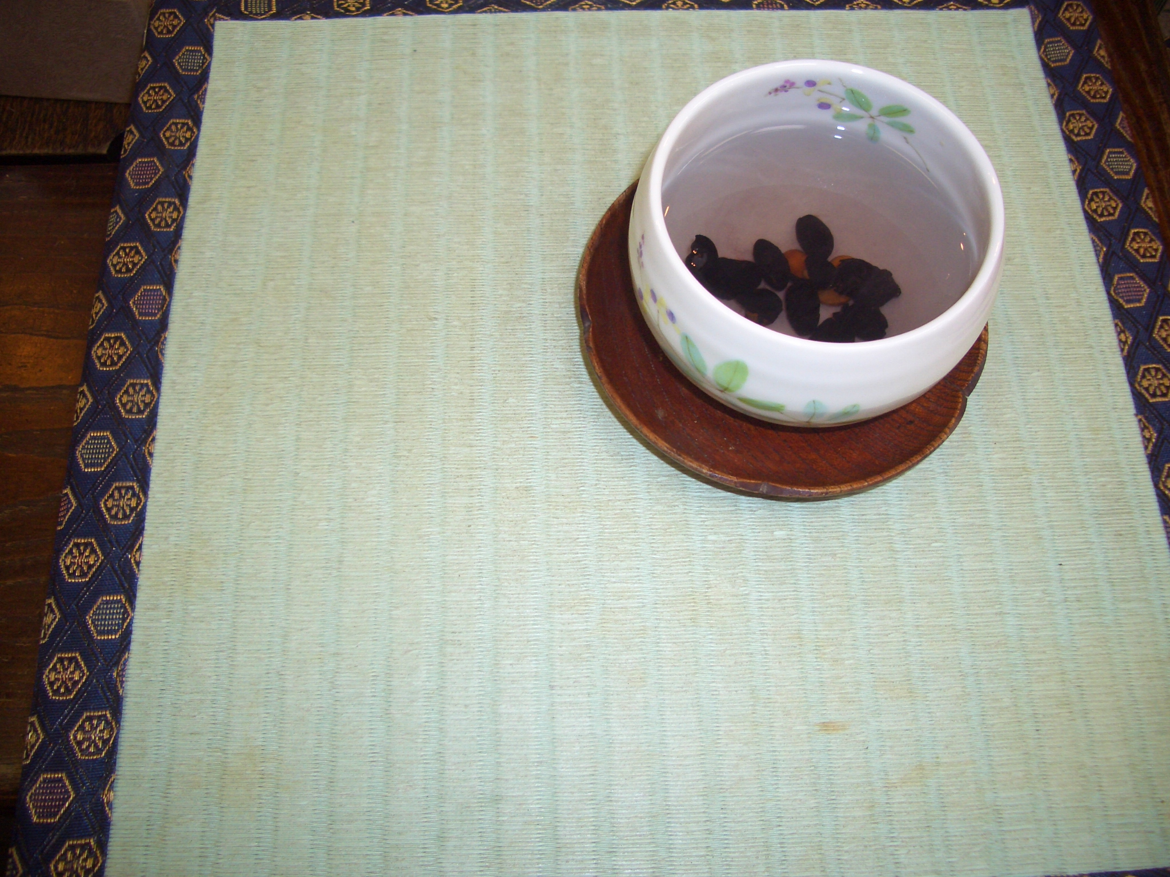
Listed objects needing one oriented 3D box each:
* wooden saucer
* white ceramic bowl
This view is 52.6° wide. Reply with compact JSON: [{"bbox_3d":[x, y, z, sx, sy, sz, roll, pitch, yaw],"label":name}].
[{"bbox_3d":[0.058,-0.036,0.357,0.121,0.019,0.121,0,66,-1],"label":"wooden saucer"},{"bbox_3d":[0.061,-0.048,0.327,0.099,0.061,0.099,0,66,-1],"label":"white ceramic bowl"}]

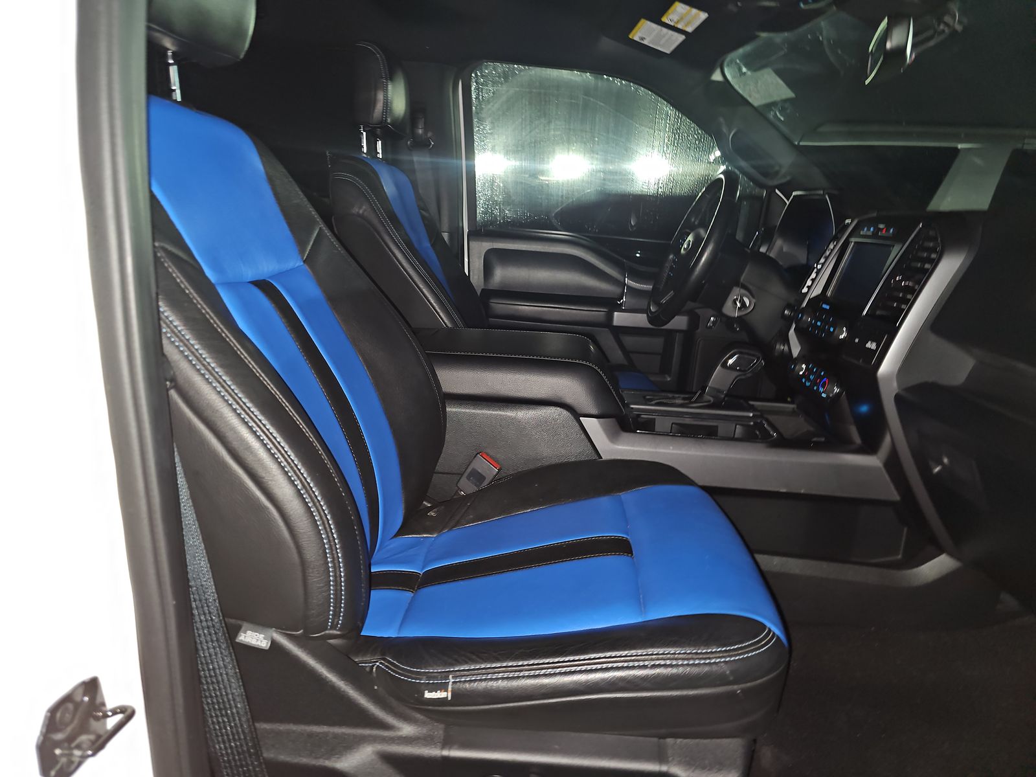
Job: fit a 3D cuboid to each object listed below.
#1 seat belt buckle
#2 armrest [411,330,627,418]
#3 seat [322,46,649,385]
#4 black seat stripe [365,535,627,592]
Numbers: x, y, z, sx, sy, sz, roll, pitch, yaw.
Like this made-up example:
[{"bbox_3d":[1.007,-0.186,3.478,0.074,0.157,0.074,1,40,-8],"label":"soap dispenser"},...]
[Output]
[{"bbox_3d":[-0.063,0.141,1.121,0.043,0.073,0.025,31,14,-6],"label":"seat belt buckle"},{"bbox_3d":[0.000,-0.038,1.241,0.390,0.110,0.270,3,15,1],"label":"armrest"},{"bbox_3d":[-0.009,-0.233,1.641,0.800,1.030,0.560,3,14,3],"label":"seat"},{"bbox_3d":[-0.030,0.215,0.835,0.335,0.025,0.052,-9,13,6],"label":"black seat stripe"}]

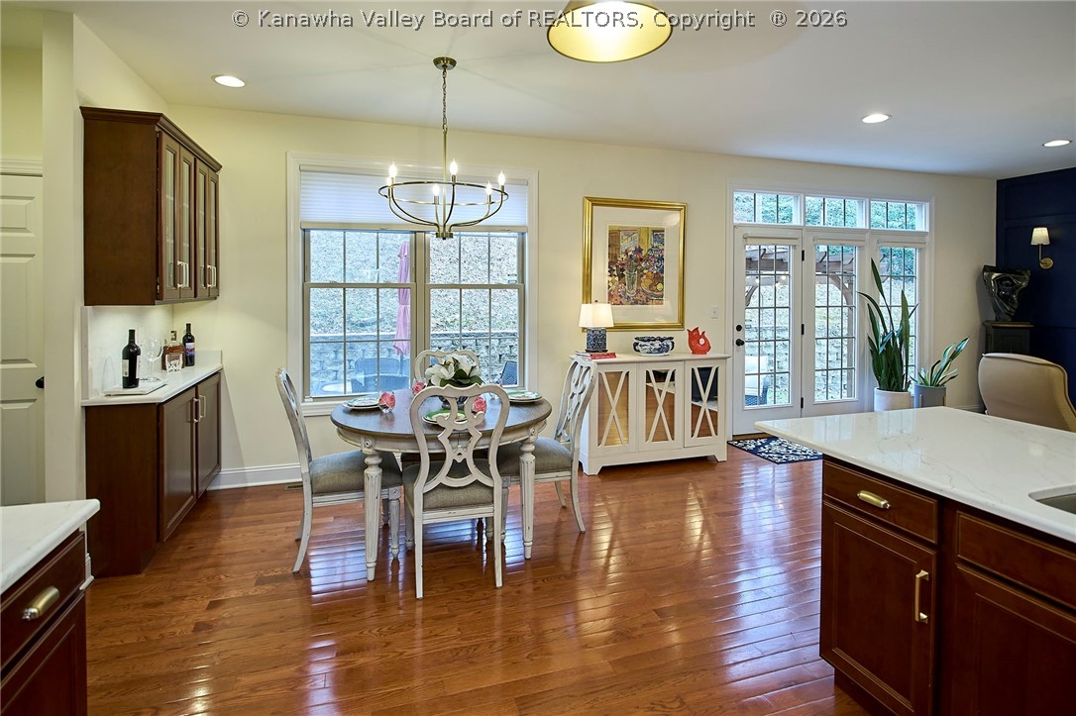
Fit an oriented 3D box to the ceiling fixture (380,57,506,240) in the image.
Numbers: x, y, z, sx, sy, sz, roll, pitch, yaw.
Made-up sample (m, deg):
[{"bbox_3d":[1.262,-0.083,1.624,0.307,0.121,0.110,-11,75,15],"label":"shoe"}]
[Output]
[{"bbox_3d":[-0.540,-1.200,2.928,0.735,1.055,0.700,-2,5,-18],"label":"ceiling fixture"}]

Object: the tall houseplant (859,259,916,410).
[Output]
[{"bbox_3d":[3.634,-0.134,5.285,0.530,1.750,0.480,-2,5,-18],"label":"tall houseplant"}]

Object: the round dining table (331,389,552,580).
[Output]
[{"bbox_3d":[-0.556,0.676,3.050,1.230,0.765,1.230,0,5,0],"label":"round dining table"}]

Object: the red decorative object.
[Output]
[{"bbox_3d":[1.416,-0.147,4.440,0.200,0.240,0.120,-1,4,-18],"label":"red decorative object"}]

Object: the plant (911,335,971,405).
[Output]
[{"bbox_3d":[4.098,0.283,5.180,0.400,0.920,0.380,-1,4,-18],"label":"plant"}]

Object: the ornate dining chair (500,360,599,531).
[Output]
[{"bbox_3d":[0.010,0.528,3.178,0.584,1.005,0.460,-2,5,-18],"label":"ornate dining chair"}]

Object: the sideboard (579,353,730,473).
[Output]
[{"bbox_3d":[0.927,0.432,4.333,1.327,0.879,0.464,-2,5,-18],"label":"sideboard"}]

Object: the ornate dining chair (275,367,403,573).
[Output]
[{"bbox_3d":[-1.132,0.568,2.897,0.610,1.020,0.510,-2,5,-21],"label":"ornate dining chair"}]

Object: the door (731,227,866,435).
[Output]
[{"bbox_3d":[2.773,-0.312,5.324,1.700,2.050,0.090,-1,5,-17],"label":"door"}]

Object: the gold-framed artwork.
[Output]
[{"bbox_3d":[0.916,-0.857,4.719,1.051,1.213,0.045,-2,5,-18],"label":"gold-framed artwork"}]

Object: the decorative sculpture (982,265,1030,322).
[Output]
[{"bbox_3d":[5.070,-0.697,5.500,0.350,0.570,0.260,2,5,27],"label":"decorative sculpture"}]

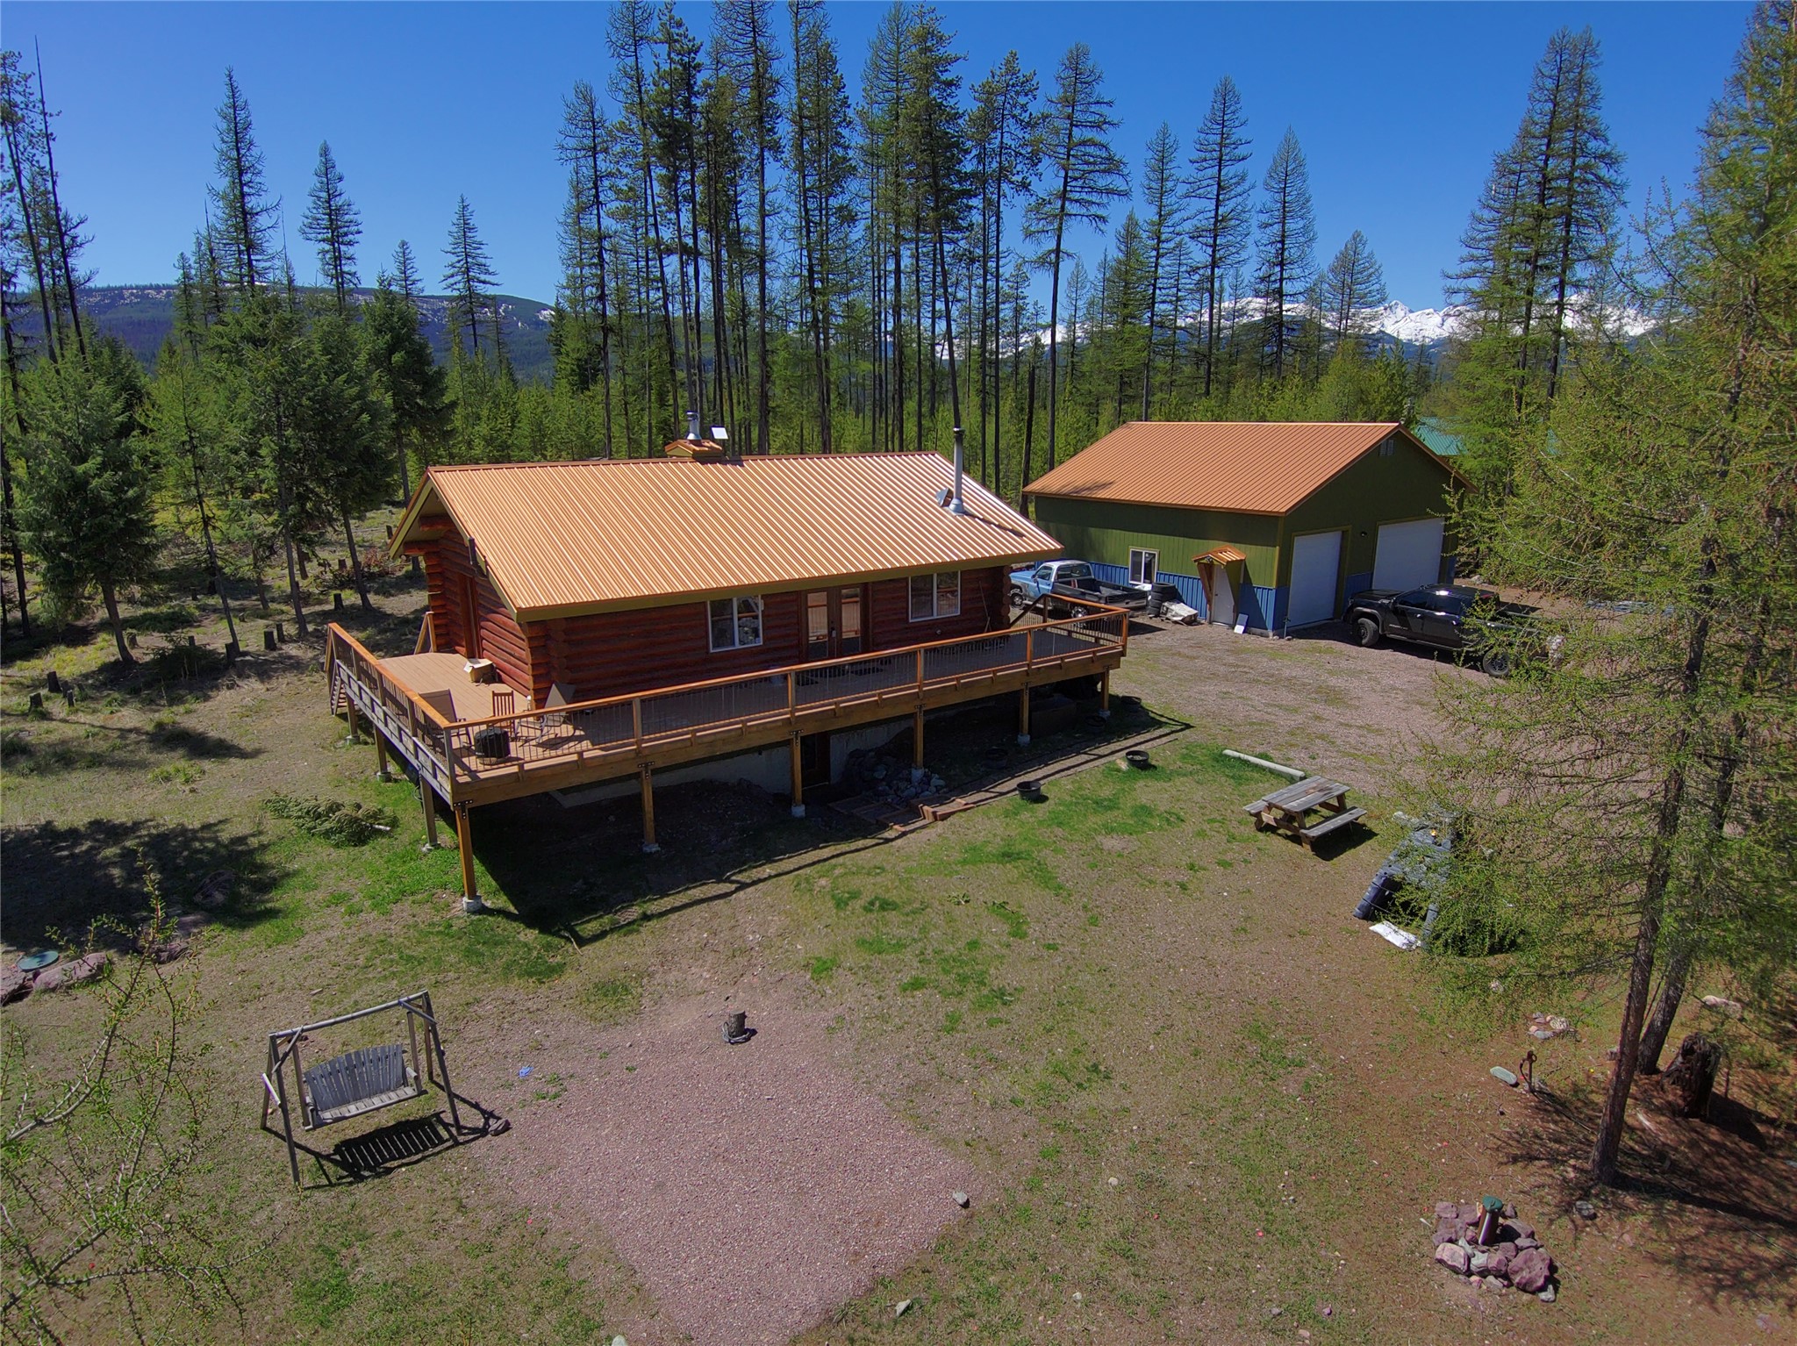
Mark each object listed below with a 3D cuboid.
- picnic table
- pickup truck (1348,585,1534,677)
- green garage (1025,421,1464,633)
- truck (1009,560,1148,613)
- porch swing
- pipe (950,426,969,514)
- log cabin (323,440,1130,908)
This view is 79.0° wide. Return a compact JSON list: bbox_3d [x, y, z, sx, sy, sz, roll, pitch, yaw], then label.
[{"bbox_3d":[7.699,2.648,20.566,1.830,0.760,1.480,-11,18,-37],"label":"picnic table"},{"bbox_3d":[15.656,-1.396,30.899,2.030,1.940,5.900,-11,19,-37],"label":"pickup truck"},{"bbox_3d":[13.556,-6.462,42.564,12.808,6.516,11.735,-11,18,-37],"label":"green garage"},{"bbox_3d":[5.885,-2.808,36.771,1.960,1.850,5.400,-8,16,-30],"label":"truck"},{"bbox_3d":[-6.377,4.688,12.829,1.820,1.580,1.370,-11,18,-37],"label":"porch swing"},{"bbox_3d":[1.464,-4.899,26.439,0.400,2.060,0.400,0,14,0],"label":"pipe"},{"bbox_3d":[-4.185,-1.706,25.780,15.500,6.900,11.750,-10,17,-35],"label":"log cabin"}]

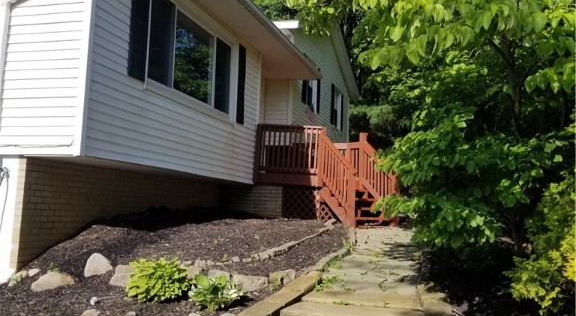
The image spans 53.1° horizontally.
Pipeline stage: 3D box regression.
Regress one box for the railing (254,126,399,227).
[{"bbox_3d":[0.795,0.335,10.625,2.600,1.760,1.900,1,-6,13],"label":"railing"}]

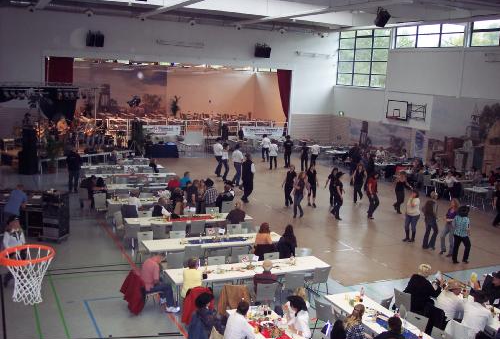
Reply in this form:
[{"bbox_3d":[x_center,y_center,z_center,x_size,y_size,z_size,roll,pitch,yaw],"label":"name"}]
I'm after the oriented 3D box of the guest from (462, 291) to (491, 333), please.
[{"bbox_3d":[4.070,2.844,10.202,0.500,1.180,0.750,12,13,43],"label":"guest"}]

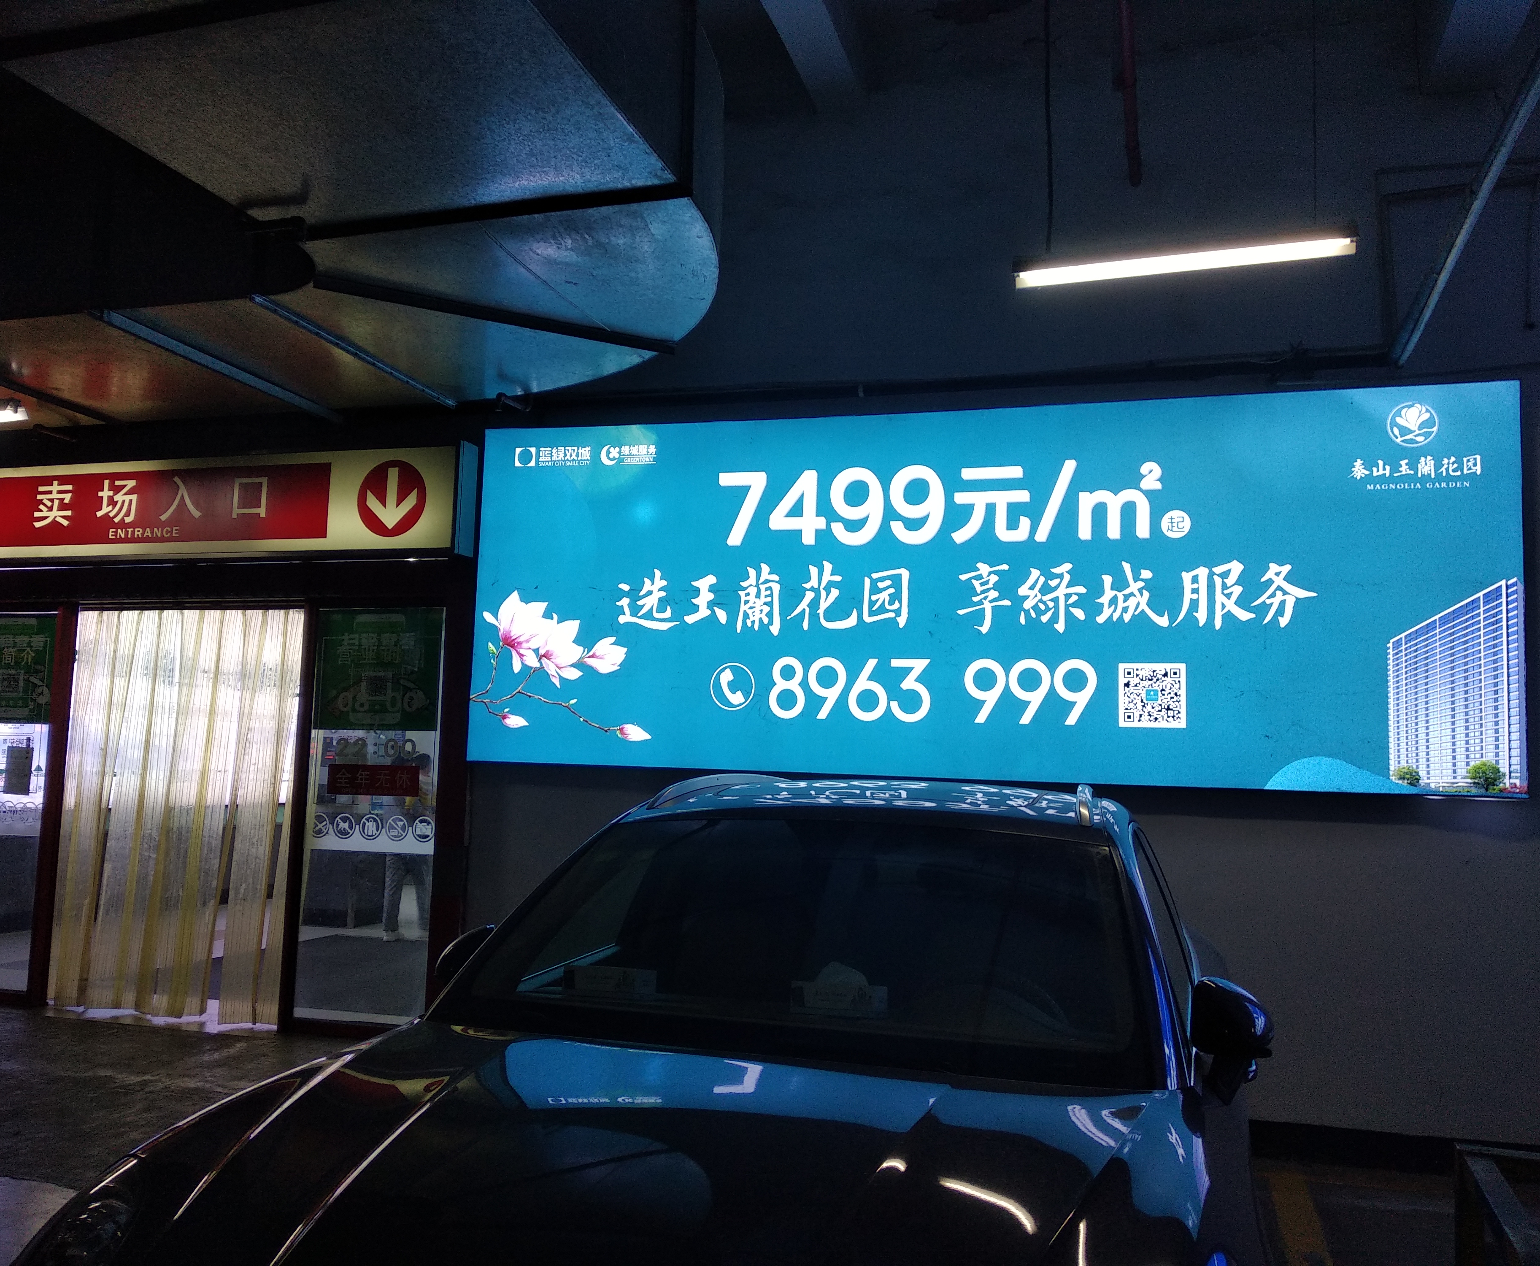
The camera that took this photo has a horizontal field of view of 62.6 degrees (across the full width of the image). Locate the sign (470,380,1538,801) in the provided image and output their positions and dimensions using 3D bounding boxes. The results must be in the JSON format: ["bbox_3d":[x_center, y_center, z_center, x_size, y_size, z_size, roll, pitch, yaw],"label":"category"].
[{"bbox_3d":[0.824,-0.203,6.167,5.006,1.794,0.130,0,-6,17],"label":"sign"}]

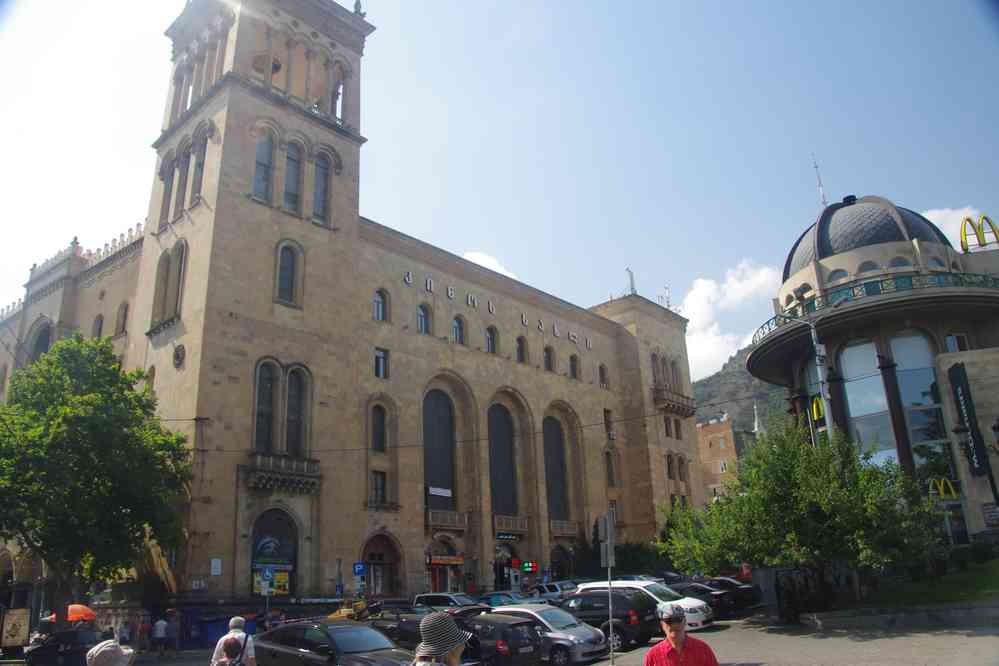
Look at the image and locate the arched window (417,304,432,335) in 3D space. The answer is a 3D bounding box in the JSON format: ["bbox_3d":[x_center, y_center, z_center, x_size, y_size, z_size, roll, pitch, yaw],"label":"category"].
[{"bbox_3d":[-5.546,-0.923,55.100,0.300,2.400,1.350,-19,-26,39],"label":"arched window"}]

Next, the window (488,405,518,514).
[{"bbox_3d":[0.374,9.360,55.829,0.350,8.400,3.100,-19,-25,39],"label":"window"}]

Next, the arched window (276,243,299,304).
[{"bbox_3d":[-13.356,-3.727,46.991,0.350,4.100,1.450,-19,-26,39],"label":"arched window"}]

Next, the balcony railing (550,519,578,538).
[{"bbox_3d":[5.084,15.127,57.996,0.300,1.120,3.500,-19,-25,39],"label":"balcony railing"}]

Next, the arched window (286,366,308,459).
[{"bbox_3d":[-12.218,4.759,44.854,0.350,5.400,1.400,-19,-26,39],"label":"arched window"}]

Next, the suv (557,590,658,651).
[{"bbox_3d":[3.250,9.530,25.000,4.650,1.720,1.860,-20,-26,41],"label":"suv"}]

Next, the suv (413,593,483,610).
[{"bbox_3d":[-2.446,14.557,39.300,1.780,1.680,4.500,16,-27,-41],"label":"suv"}]

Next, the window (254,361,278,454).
[{"bbox_3d":[-13.563,4.313,43.443,0.350,5.400,1.400,-19,-26,39],"label":"window"}]

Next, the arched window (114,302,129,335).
[{"bbox_3d":[-25.107,-0.897,49.763,1.250,2.250,0.300,-16,-24,33],"label":"arched window"}]

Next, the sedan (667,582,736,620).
[{"bbox_3d":[7.300,10.970,30.500,4.600,1.460,1.790,-20,-26,41],"label":"sedan"}]

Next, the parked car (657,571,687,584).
[{"bbox_3d":[9.413,13.818,41.000,4.500,1.500,1.800,-20,-26,41],"label":"parked car"}]

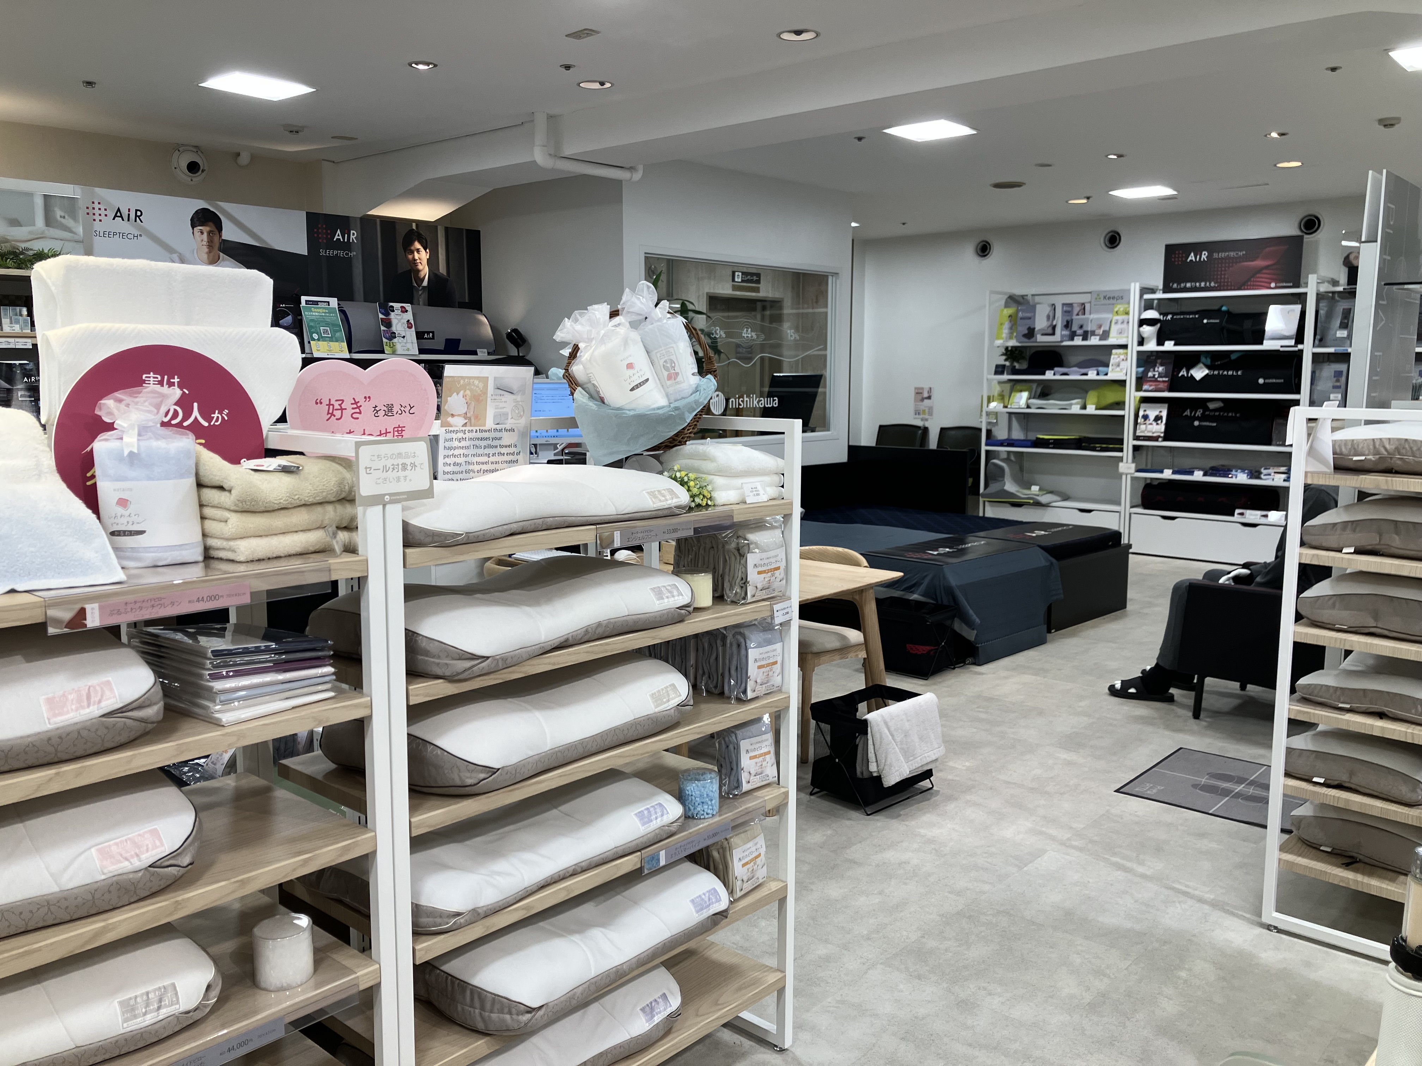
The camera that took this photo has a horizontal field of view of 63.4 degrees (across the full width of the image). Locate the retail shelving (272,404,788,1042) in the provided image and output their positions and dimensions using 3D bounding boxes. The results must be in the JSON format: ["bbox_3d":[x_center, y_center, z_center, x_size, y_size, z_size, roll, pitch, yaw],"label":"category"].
[{"bbox_3d":[-0.287,0.465,2.122,0.392,1.327,0.944,7,10,41],"label":"retail shelving"}]

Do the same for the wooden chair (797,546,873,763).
[{"bbox_3d":[0.336,0.446,4.556,0.500,0.745,0.530,7,10,41],"label":"wooden chair"}]

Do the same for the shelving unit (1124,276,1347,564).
[{"bbox_3d":[4.135,-0.893,9.275,1.316,2.222,0.476,6,10,39],"label":"shelving unit"}]

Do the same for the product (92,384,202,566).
[{"bbox_3d":[-0.728,-0.076,1.482,0.125,0.225,0.090,-4,9,-30],"label":"product"}]

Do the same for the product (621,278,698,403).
[{"bbox_3d":[-0.100,-0.376,2.270,0.090,0.240,0.120,-14,2,26],"label":"product"}]

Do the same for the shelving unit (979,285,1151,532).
[{"bbox_3d":[3.114,-1.005,10.098,1.317,2.222,0.476,6,10,39],"label":"shelving unit"}]

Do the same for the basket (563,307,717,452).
[{"bbox_3d":[-0.141,-0.302,2.260,0.300,0.290,0.260,-3,8,-23],"label":"basket"}]

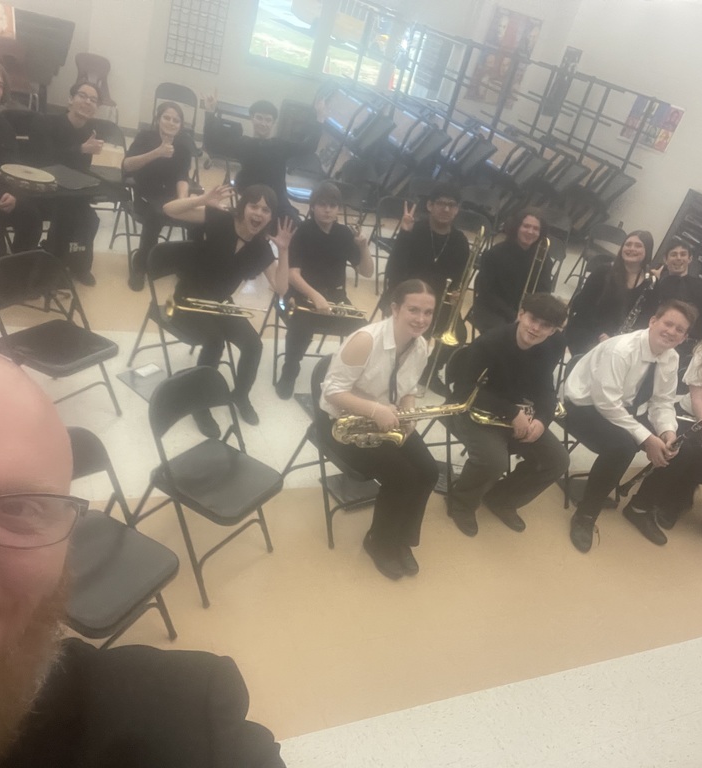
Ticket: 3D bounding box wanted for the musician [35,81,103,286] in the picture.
[{"bbox_3d":[-1.894,-1.376,4.573,0.500,1.230,0.680,-14,41,-44],"label":"musician"}]

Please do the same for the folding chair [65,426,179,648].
[{"bbox_3d":[-0.843,0.563,2.127,0.490,0.765,0.460,25,29,16],"label":"folding chair"}]

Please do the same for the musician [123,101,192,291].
[{"bbox_3d":[-1.373,-1.343,4.821,0.520,1.200,0.750,1,32,-26],"label":"musician"}]

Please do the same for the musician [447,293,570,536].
[{"bbox_3d":[0.818,0.108,3.454,0.540,1.220,0.640,0,33,-29],"label":"musician"}]

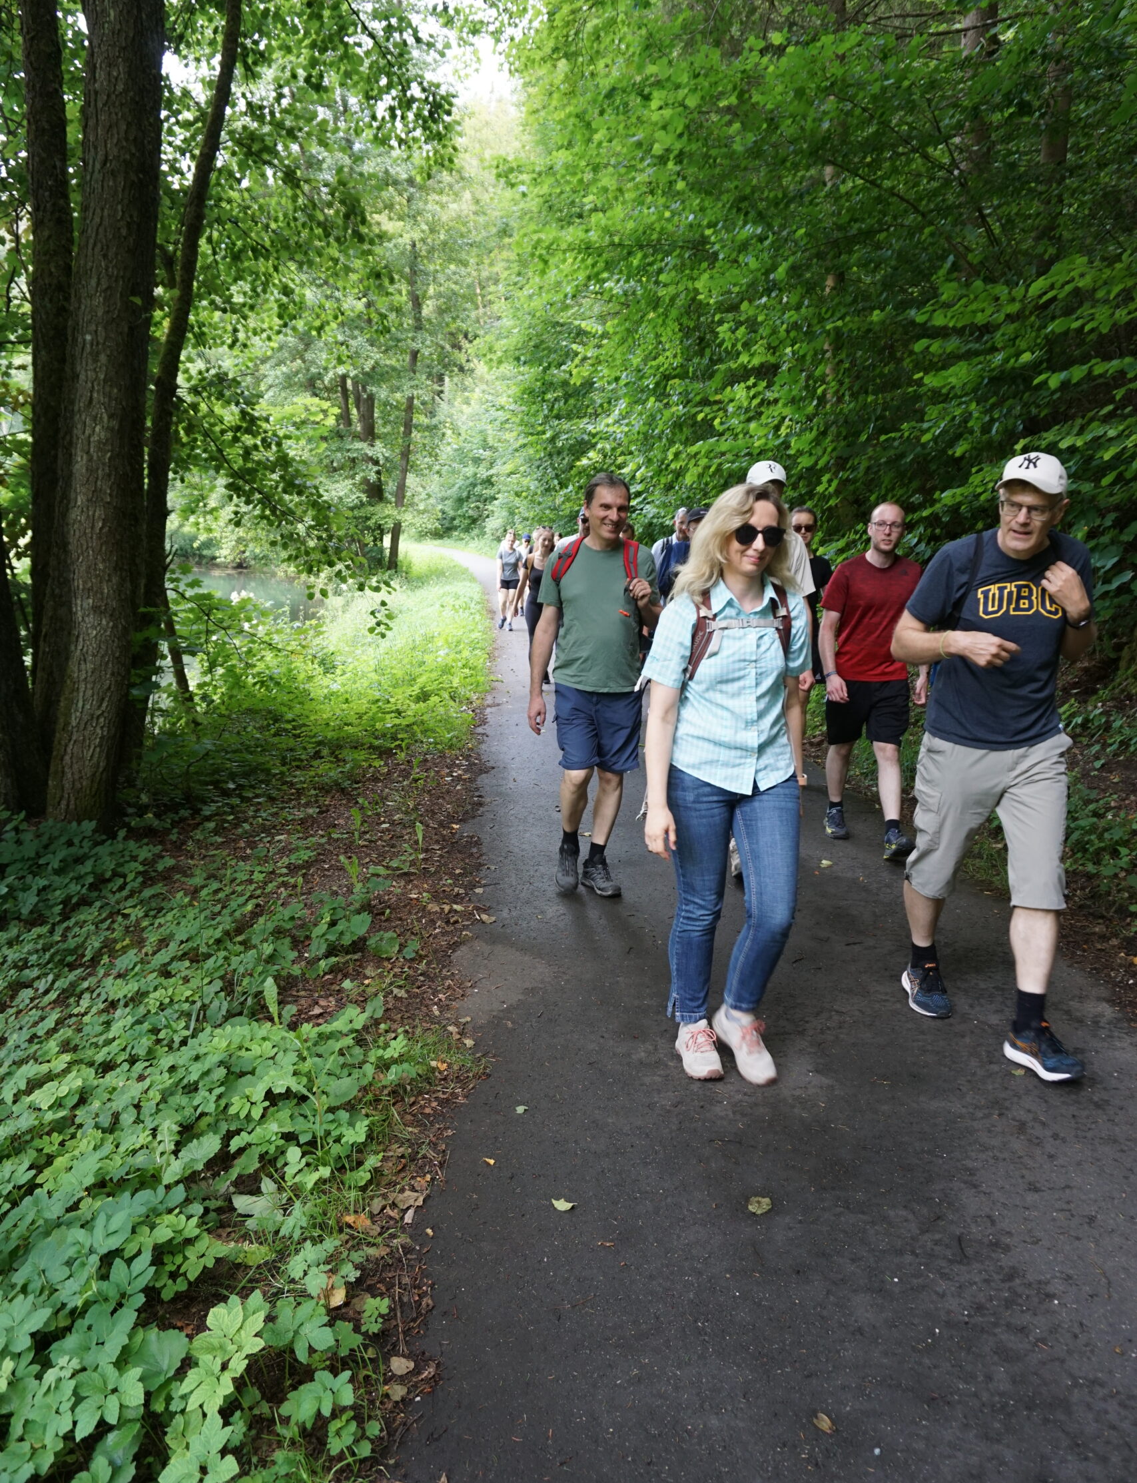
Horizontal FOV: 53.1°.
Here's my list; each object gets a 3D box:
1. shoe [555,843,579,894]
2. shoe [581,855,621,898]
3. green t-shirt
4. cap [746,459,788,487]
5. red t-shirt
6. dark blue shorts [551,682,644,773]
[{"bbox_3d":[-0.005,0.557,5.145,0.110,0.120,0.290,1,24,3],"label":"shoe"},{"bbox_3d":[0.150,0.597,5.081,0.110,0.120,0.290,-4,11,-24],"label":"shoe"},{"bbox_3d":[0.125,-0.539,4.931,0.510,0.660,0.320,-2,10,-9],"label":"green t-shirt"},{"bbox_3d":[0.895,-1.199,5.120,0.180,0.140,0.260,-1,13,-8],"label":"cap"},{"bbox_3d":[1.530,-0.633,5.747,0.490,0.640,0.300,-1,10,-3],"label":"red t-shirt"},{"bbox_3d":[0.130,-0.058,4.996,0.390,0.470,0.310,-1,10,-8],"label":"dark blue shorts"}]

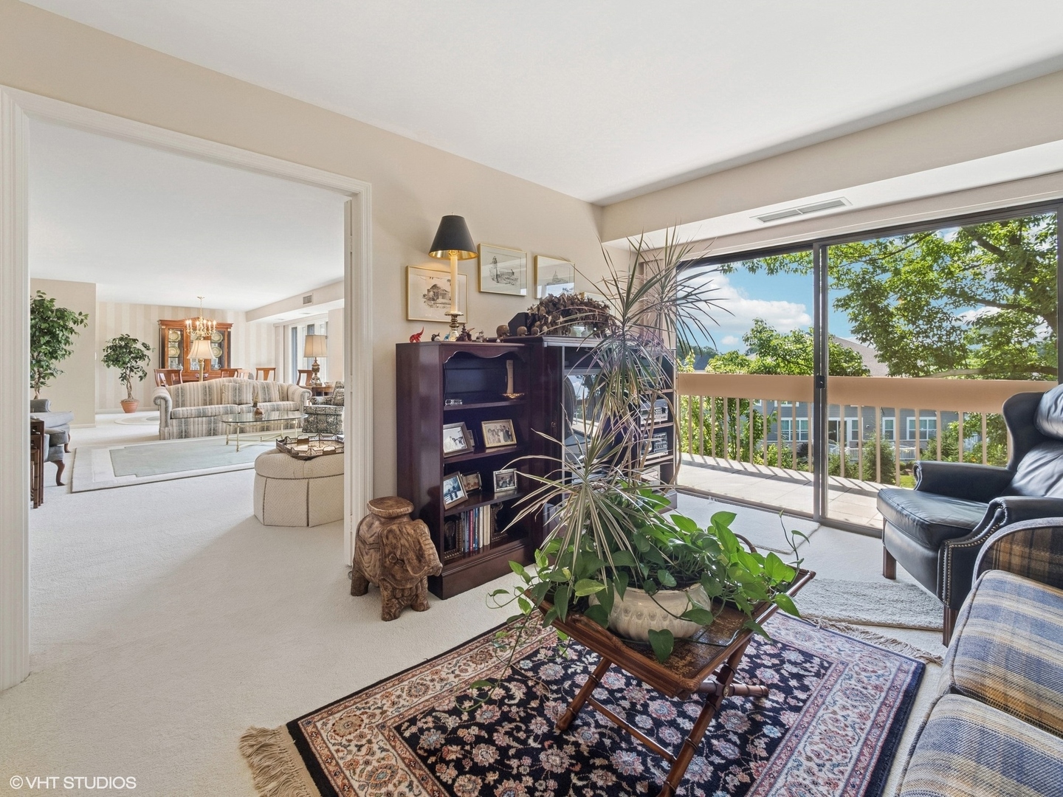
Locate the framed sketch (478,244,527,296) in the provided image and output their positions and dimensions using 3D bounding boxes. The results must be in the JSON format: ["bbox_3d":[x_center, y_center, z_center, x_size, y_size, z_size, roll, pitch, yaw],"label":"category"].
[{"bbox_3d":[-0.183,-0.899,3.035,0.427,0.325,0.027,-3,4,-40],"label":"framed sketch"}]

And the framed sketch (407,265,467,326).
[{"bbox_3d":[-0.573,-0.645,2.704,0.429,0.324,0.027,-3,4,-40],"label":"framed sketch"}]

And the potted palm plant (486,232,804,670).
[{"bbox_3d":[0.390,0.190,1.400,1.000,1.420,0.800,0,4,0],"label":"potted palm plant"}]

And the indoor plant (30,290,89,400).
[{"bbox_3d":[-7.320,-0.500,6.420,1.000,2.200,1.000,-3,5,-41],"label":"indoor plant"}]

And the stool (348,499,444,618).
[{"bbox_3d":[-0.677,0.756,2.101,0.487,0.477,0.245,3,5,44],"label":"stool"}]

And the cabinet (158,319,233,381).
[{"bbox_3d":[-7.840,-0.800,10.080,1.380,2.130,0.450,-3,5,-41],"label":"cabinet"}]

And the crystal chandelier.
[{"bbox_3d":[-6.680,-1.620,8.700,0.530,0.870,0.530,-3,5,-41],"label":"crystal chandelier"}]

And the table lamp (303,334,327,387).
[{"bbox_3d":[-3.921,-0.694,7.837,0.405,0.949,0.402,-3,5,-43],"label":"table lamp"}]

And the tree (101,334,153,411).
[{"bbox_3d":[-8.740,-0.540,9.300,0.800,1.720,0.780,-3,5,-41],"label":"tree"}]

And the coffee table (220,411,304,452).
[{"bbox_3d":[-3.798,0.444,6.058,0.980,0.400,0.974,-3,5,-43],"label":"coffee table"}]

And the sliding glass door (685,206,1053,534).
[{"bbox_3d":[2.115,-0.120,3.099,2.183,2.053,0.098,3,5,44],"label":"sliding glass door"}]

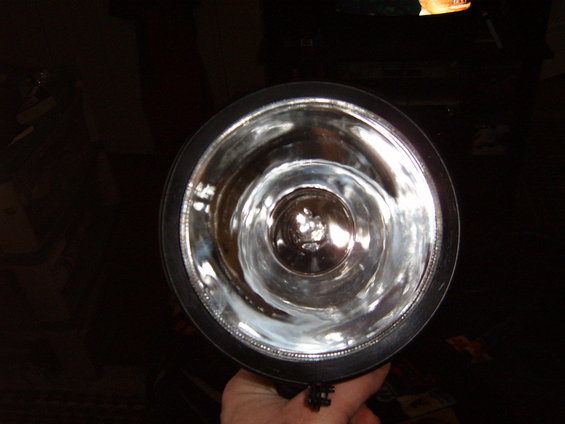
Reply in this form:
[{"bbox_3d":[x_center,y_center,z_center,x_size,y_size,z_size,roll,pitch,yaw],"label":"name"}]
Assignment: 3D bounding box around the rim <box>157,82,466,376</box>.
[{"bbox_3d":[0.017,0.013,0.352,0.161,0.161,0.065,0,-2,5],"label":"rim"}]

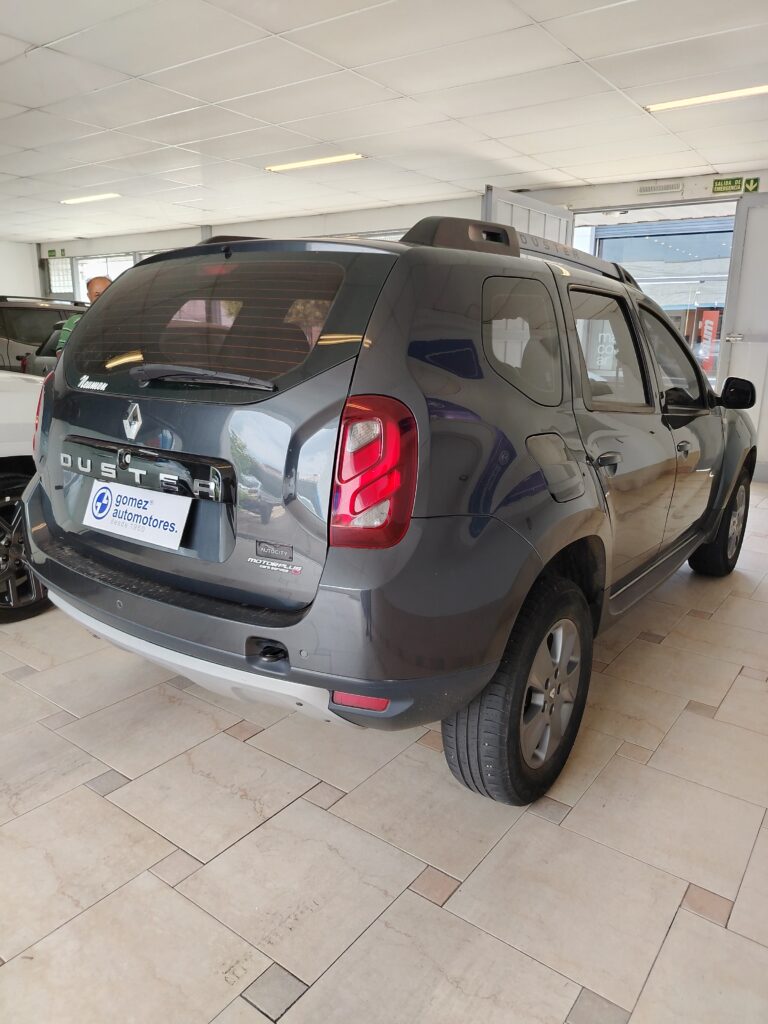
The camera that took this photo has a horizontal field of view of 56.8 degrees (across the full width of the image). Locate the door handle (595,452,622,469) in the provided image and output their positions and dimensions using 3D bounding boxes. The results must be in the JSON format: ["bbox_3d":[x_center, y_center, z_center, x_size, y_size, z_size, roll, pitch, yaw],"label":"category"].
[{"bbox_3d":[0.719,-0.163,2.262,0.045,0.045,0.200,11,16,35],"label":"door handle"}]

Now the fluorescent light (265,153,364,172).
[{"bbox_3d":[-0.654,-3.186,6.487,1.220,0.065,0.120,11,17,35],"label":"fluorescent light"}]

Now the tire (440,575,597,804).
[{"bbox_3d":[0.424,0.512,2.148,0.225,0.675,0.680,11,16,35],"label":"tire"}]

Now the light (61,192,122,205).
[{"bbox_3d":[-3.541,-3.772,8.553,1.220,0.065,0.120,11,17,35],"label":"light"}]

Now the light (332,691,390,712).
[{"bbox_3d":[-0.051,0.425,1.597,0.130,0.034,0.025,5,14,15],"label":"light"}]

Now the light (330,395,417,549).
[{"bbox_3d":[-0.016,-0.090,1.567,0.170,0.355,0.155,8,15,28],"label":"light"}]

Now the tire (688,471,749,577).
[{"bbox_3d":[2.018,0.042,4.261,0.225,0.675,0.680,10,16,34],"label":"tire"}]

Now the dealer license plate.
[{"bbox_3d":[-0.651,0.002,1.851,0.410,0.131,0.012,11,-5,35],"label":"dealer license plate"}]

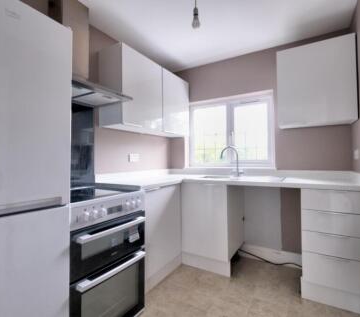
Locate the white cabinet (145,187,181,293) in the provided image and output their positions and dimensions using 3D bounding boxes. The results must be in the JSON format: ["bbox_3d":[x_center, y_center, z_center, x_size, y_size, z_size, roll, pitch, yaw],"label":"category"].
[{"bbox_3d":[-0.378,0.693,1.958,0.576,0.858,0.580,-1,-1,30],"label":"white cabinet"}]

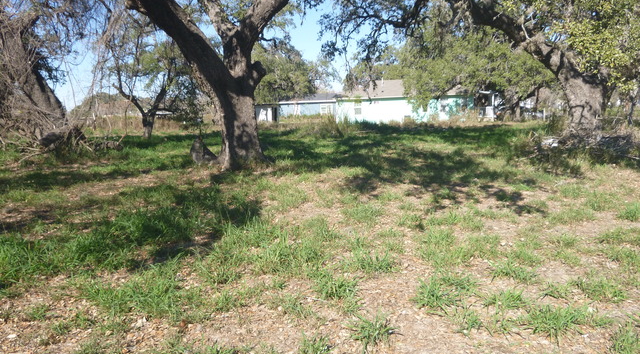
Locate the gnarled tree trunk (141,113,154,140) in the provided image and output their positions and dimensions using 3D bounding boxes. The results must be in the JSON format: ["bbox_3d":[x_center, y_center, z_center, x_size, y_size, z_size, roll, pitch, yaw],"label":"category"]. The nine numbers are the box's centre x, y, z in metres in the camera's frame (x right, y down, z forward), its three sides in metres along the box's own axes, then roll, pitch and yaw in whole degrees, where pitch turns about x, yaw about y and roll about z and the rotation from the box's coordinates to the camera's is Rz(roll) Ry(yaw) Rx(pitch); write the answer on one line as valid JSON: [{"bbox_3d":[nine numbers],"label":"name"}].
[{"bbox_3d":[-8.400,-2.460,22.500,0.640,1.270,0.580,0,8,0],"label":"gnarled tree trunk"}]

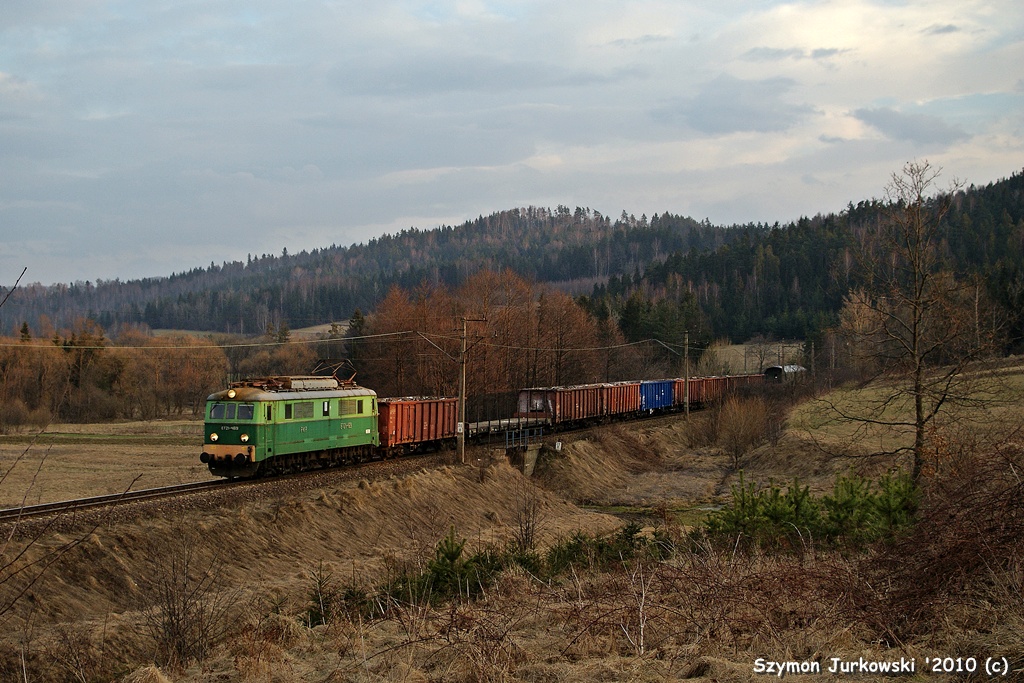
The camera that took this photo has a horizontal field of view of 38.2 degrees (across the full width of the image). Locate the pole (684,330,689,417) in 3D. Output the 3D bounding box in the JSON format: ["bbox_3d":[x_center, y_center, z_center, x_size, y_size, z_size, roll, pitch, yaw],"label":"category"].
[{"bbox_3d":[18.934,3.581,160.500,0.420,9.500,0.400,0,-1,19],"label":"pole"}]

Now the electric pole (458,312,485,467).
[{"bbox_3d":[-2.656,3.213,97.000,1.950,9.700,0.450,0,-1,19],"label":"electric pole"}]

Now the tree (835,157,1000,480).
[{"bbox_3d":[12.853,-0.572,47.000,5.400,10.400,5.200,0,-1,0],"label":"tree"}]

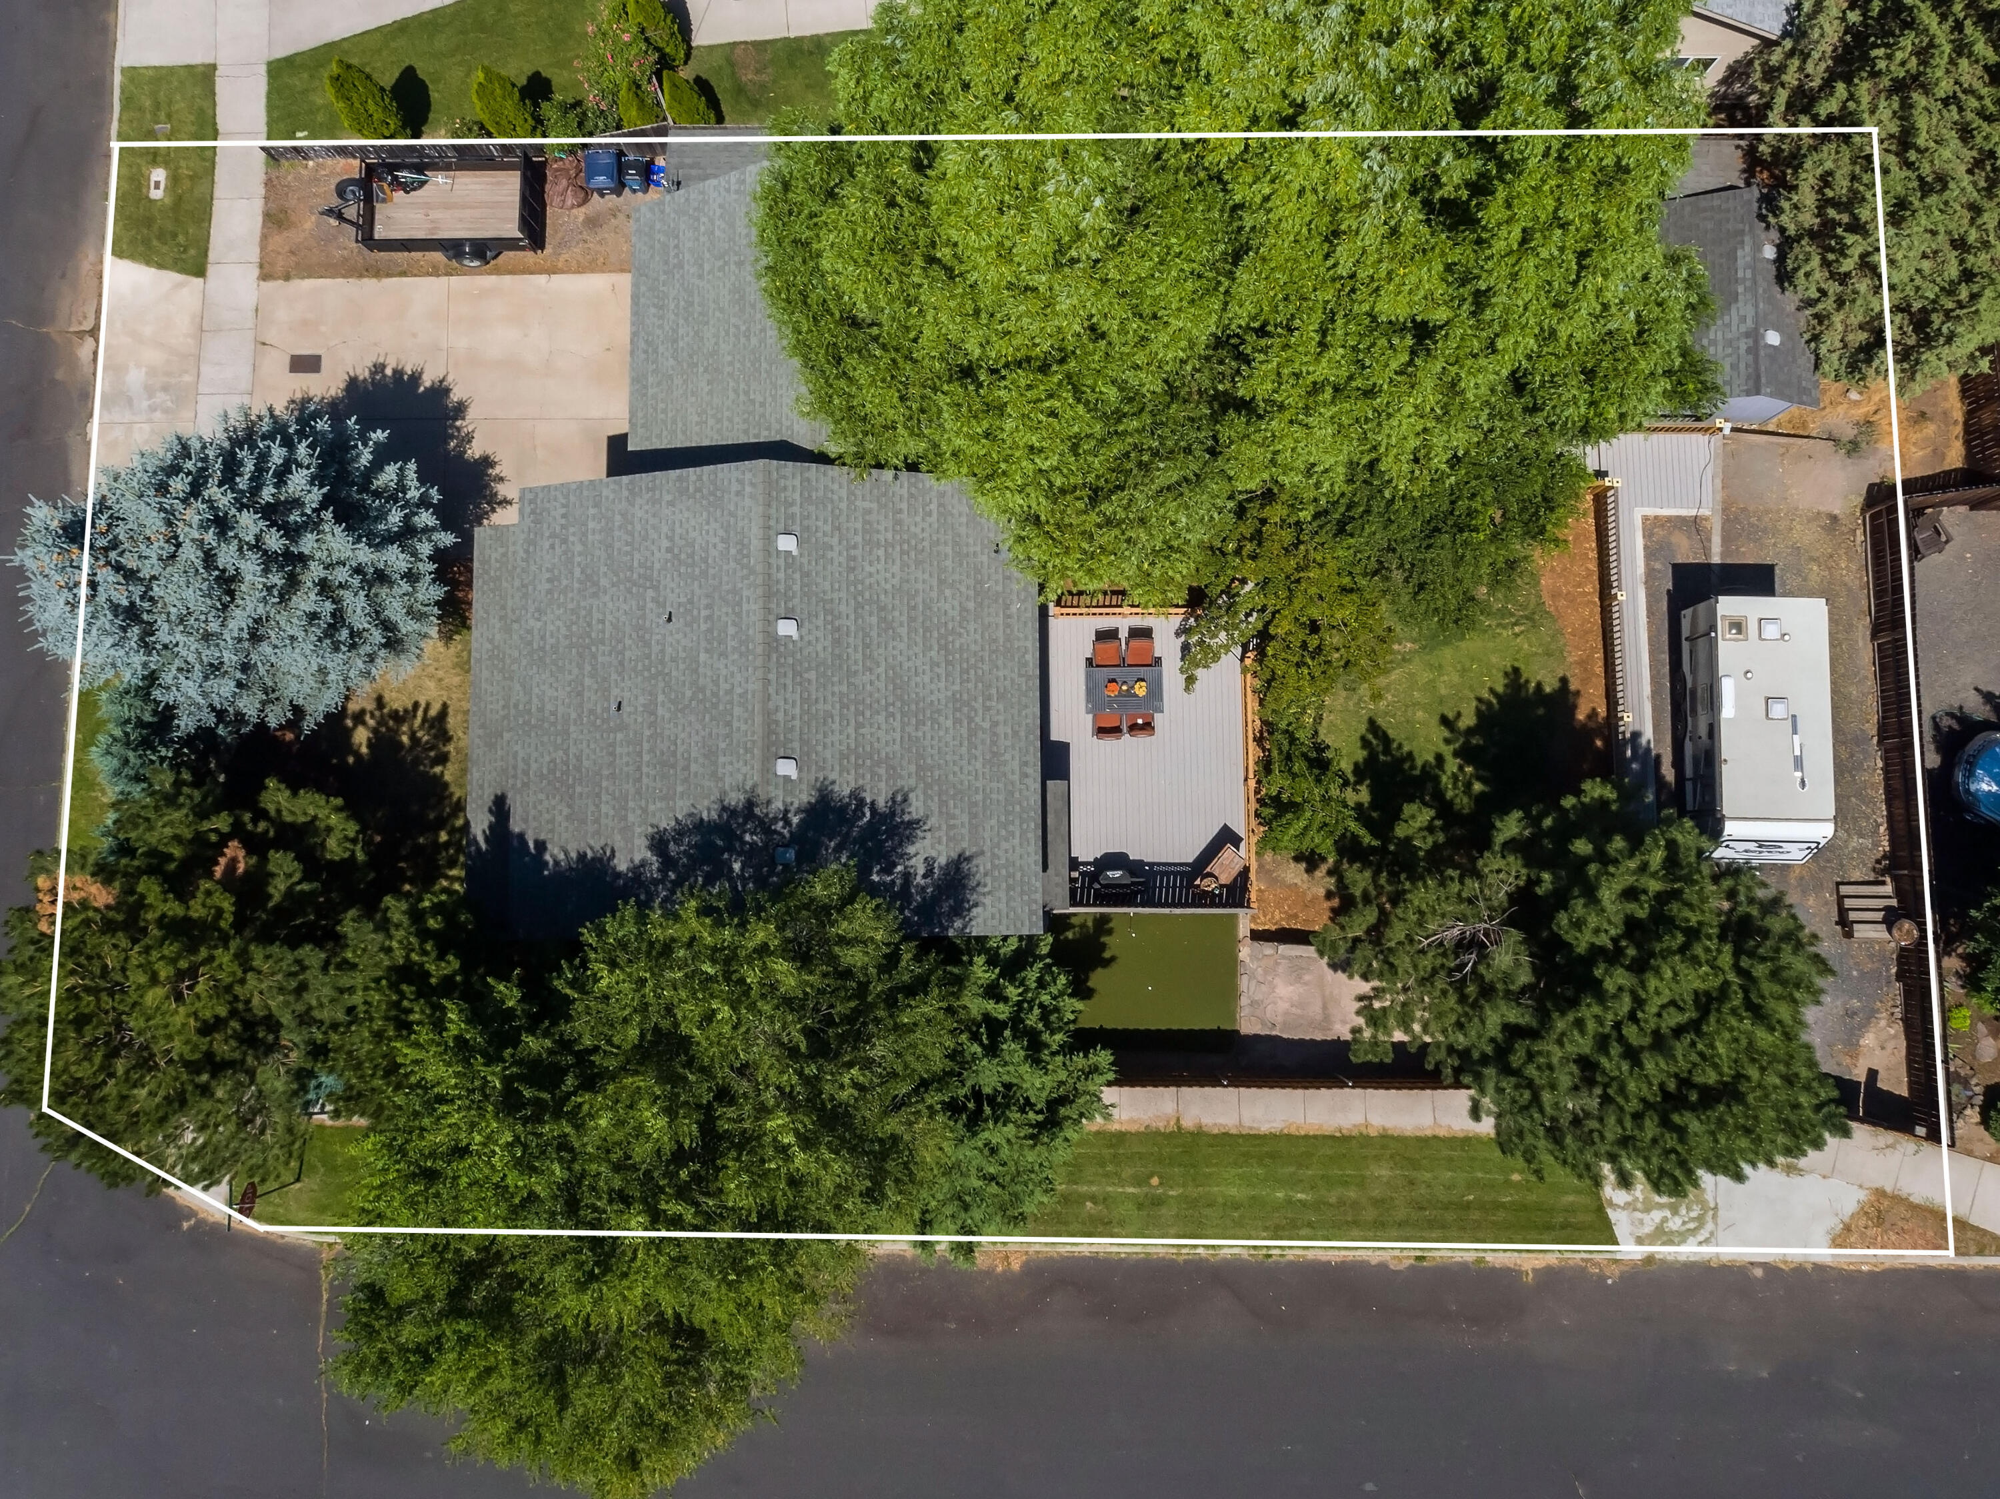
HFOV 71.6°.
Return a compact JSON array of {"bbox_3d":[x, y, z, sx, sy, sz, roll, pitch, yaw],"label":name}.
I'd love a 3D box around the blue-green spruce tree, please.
[{"bbox_3d":[-15.427,-3.575,27.231,8.200,9.500,8.200,0,86,2],"label":"blue-green spruce tree"}]

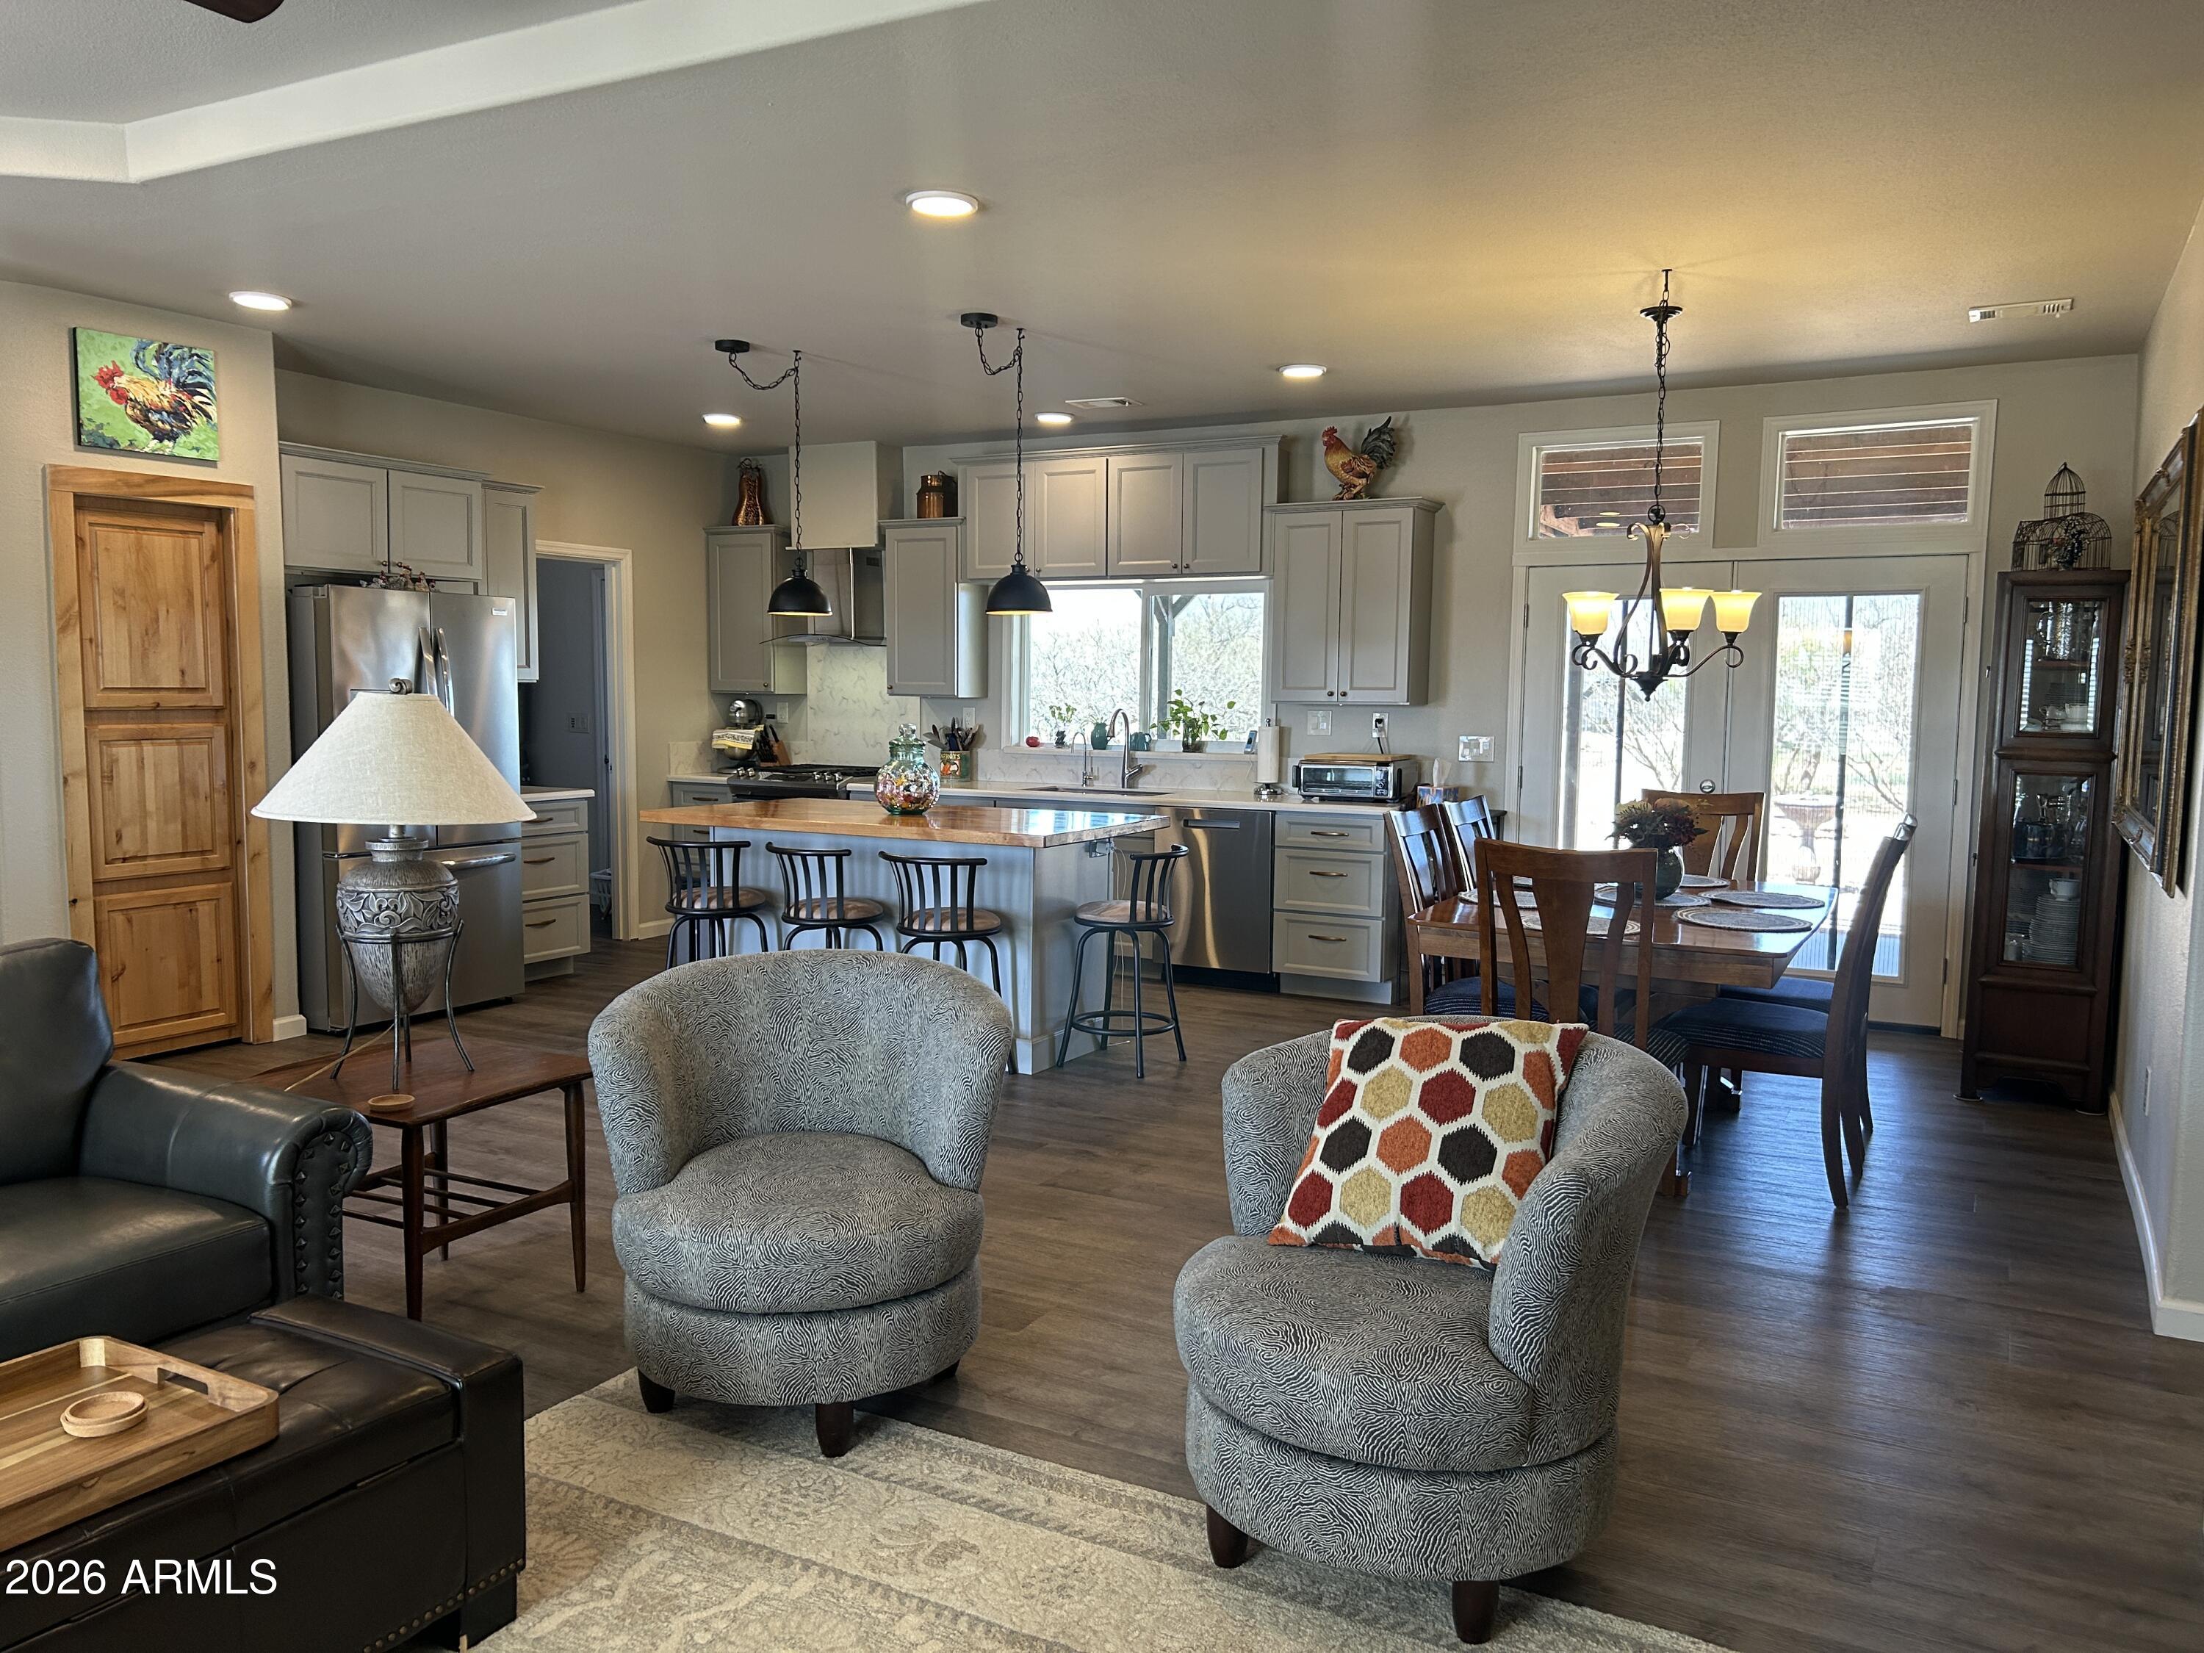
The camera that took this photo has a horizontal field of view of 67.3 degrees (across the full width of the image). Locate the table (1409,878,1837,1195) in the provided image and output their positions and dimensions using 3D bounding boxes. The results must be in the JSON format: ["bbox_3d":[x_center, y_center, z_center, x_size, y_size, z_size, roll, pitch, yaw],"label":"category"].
[{"bbox_3d":[1.760,0.636,5.415,1.055,0.770,1.690,3,6,28],"label":"table"}]

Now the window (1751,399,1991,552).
[{"bbox_3d":[3.264,-1.462,6.991,0.883,0.580,0.090,3,6,29],"label":"window"}]

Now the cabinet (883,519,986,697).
[{"bbox_3d":[-0.896,-1.183,9.082,0.475,0.940,0.345,3,6,29],"label":"cabinet"}]

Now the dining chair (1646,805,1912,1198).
[{"bbox_3d":[2.025,0.531,4.957,0.650,1.060,0.490,3,6,29],"label":"dining chair"}]

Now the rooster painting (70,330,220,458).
[{"bbox_3d":[-3.469,-1.559,6.028,0.035,0.410,0.510,3,6,28],"label":"rooster painting"}]

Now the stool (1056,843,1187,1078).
[{"bbox_3d":[0.107,0.491,6.386,0.455,0.868,0.405,3,6,29],"label":"stool"}]

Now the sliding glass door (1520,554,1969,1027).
[{"bbox_3d":[2.785,-0.167,7.410,1.845,2.010,0.080,3,6,28],"label":"sliding glass door"}]

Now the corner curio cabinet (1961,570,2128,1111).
[{"bbox_3d":[3.522,0.021,6.178,0.435,1.880,0.880,3,6,29],"label":"corner curio cabinet"}]

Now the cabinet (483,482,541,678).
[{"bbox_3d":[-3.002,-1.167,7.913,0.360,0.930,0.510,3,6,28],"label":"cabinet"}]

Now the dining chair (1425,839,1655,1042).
[{"bbox_3d":[1.308,0.559,4.503,0.480,1.080,0.590,3,6,29],"label":"dining chair"}]

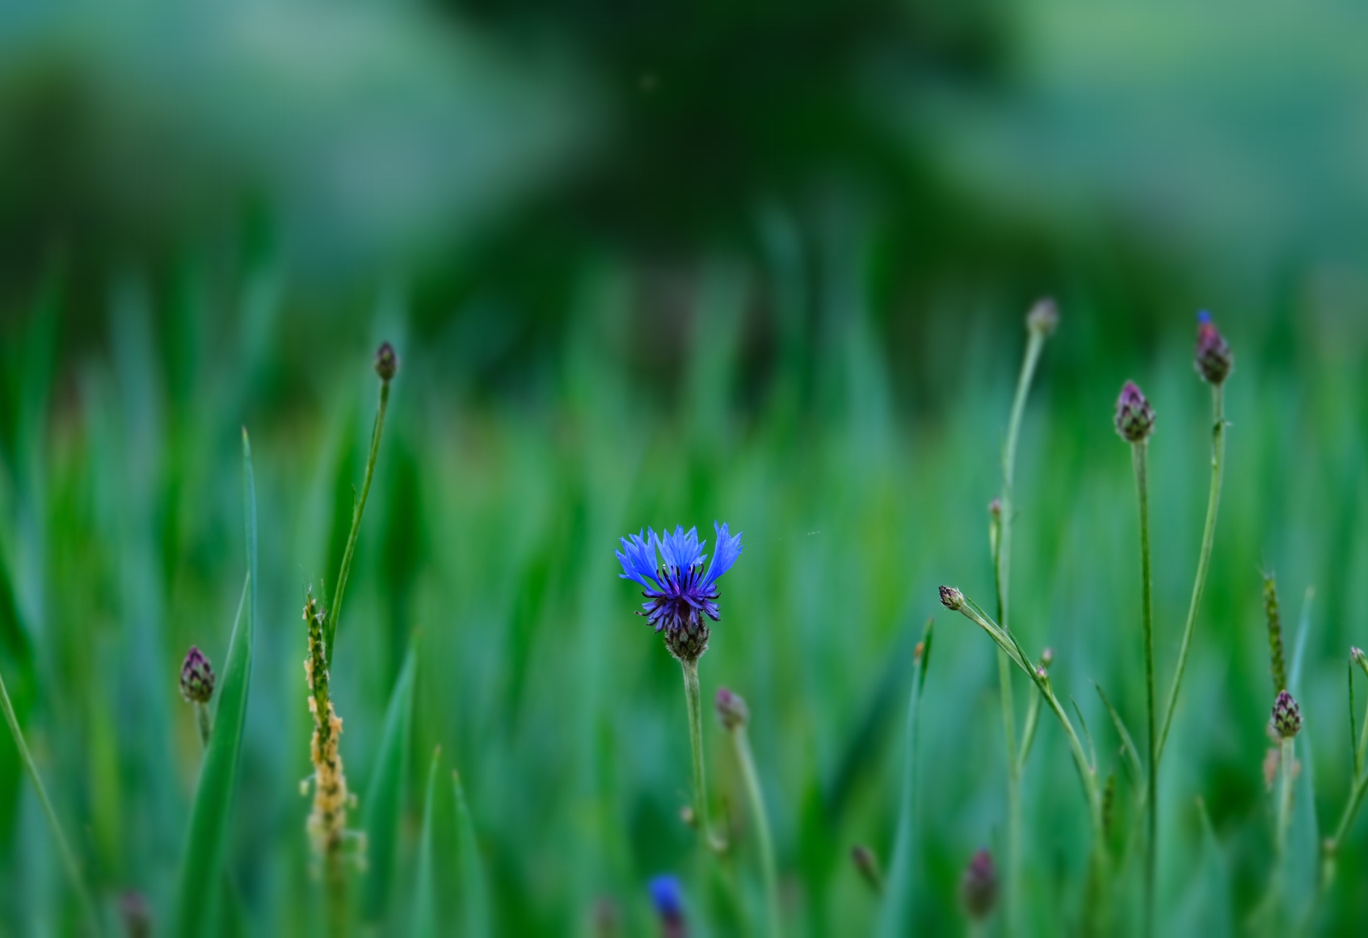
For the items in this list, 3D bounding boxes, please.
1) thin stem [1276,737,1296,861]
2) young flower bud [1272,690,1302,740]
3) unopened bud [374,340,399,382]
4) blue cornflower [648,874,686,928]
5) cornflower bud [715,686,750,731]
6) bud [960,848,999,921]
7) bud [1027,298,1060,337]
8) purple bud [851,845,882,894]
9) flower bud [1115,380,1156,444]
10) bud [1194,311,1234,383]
[{"bbox_3d":[0.149,0.082,1.860,0.003,0.030,0.003,3,4,0],"label":"thin stem"},{"bbox_3d":[0.148,0.061,1.850,0.007,0.012,0.007,-3,4,0],"label":"young flower bud"},{"bbox_3d":[-0.075,-0.027,1.880,0.006,0.010,0.006,0,4,0],"label":"unopened bud"},{"bbox_3d":[-0.004,0.112,1.920,0.008,0.016,0.008,-9,4,0],"label":"blue cornflower"},{"bbox_3d":[0.012,0.062,1.930,0.008,0.011,0.008,-21,4,0],"label":"cornflower bud"},{"bbox_3d":[0.075,0.106,1.910,0.009,0.018,0.009,2,4,0],"label":"bud"},{"bbox_3d":[0.093,-0.039,1.940,0.008,0.010,0.008,14,4,0],"label":"bud"},{"bbox_3d":[0.047,0.104,1.950,0.005,0.013,0.005,-27,3,0],"label":"purple bud"},{"bbox_3d":[0.111,-0.014,1.850,0.009,0.015,0.009,-5,4,0],"label":"flower bud"},{"bbox_3d":[0.131,-0.030,1.860,0.008,0.017,0.008,-11,4,0],"label":"bud"}]

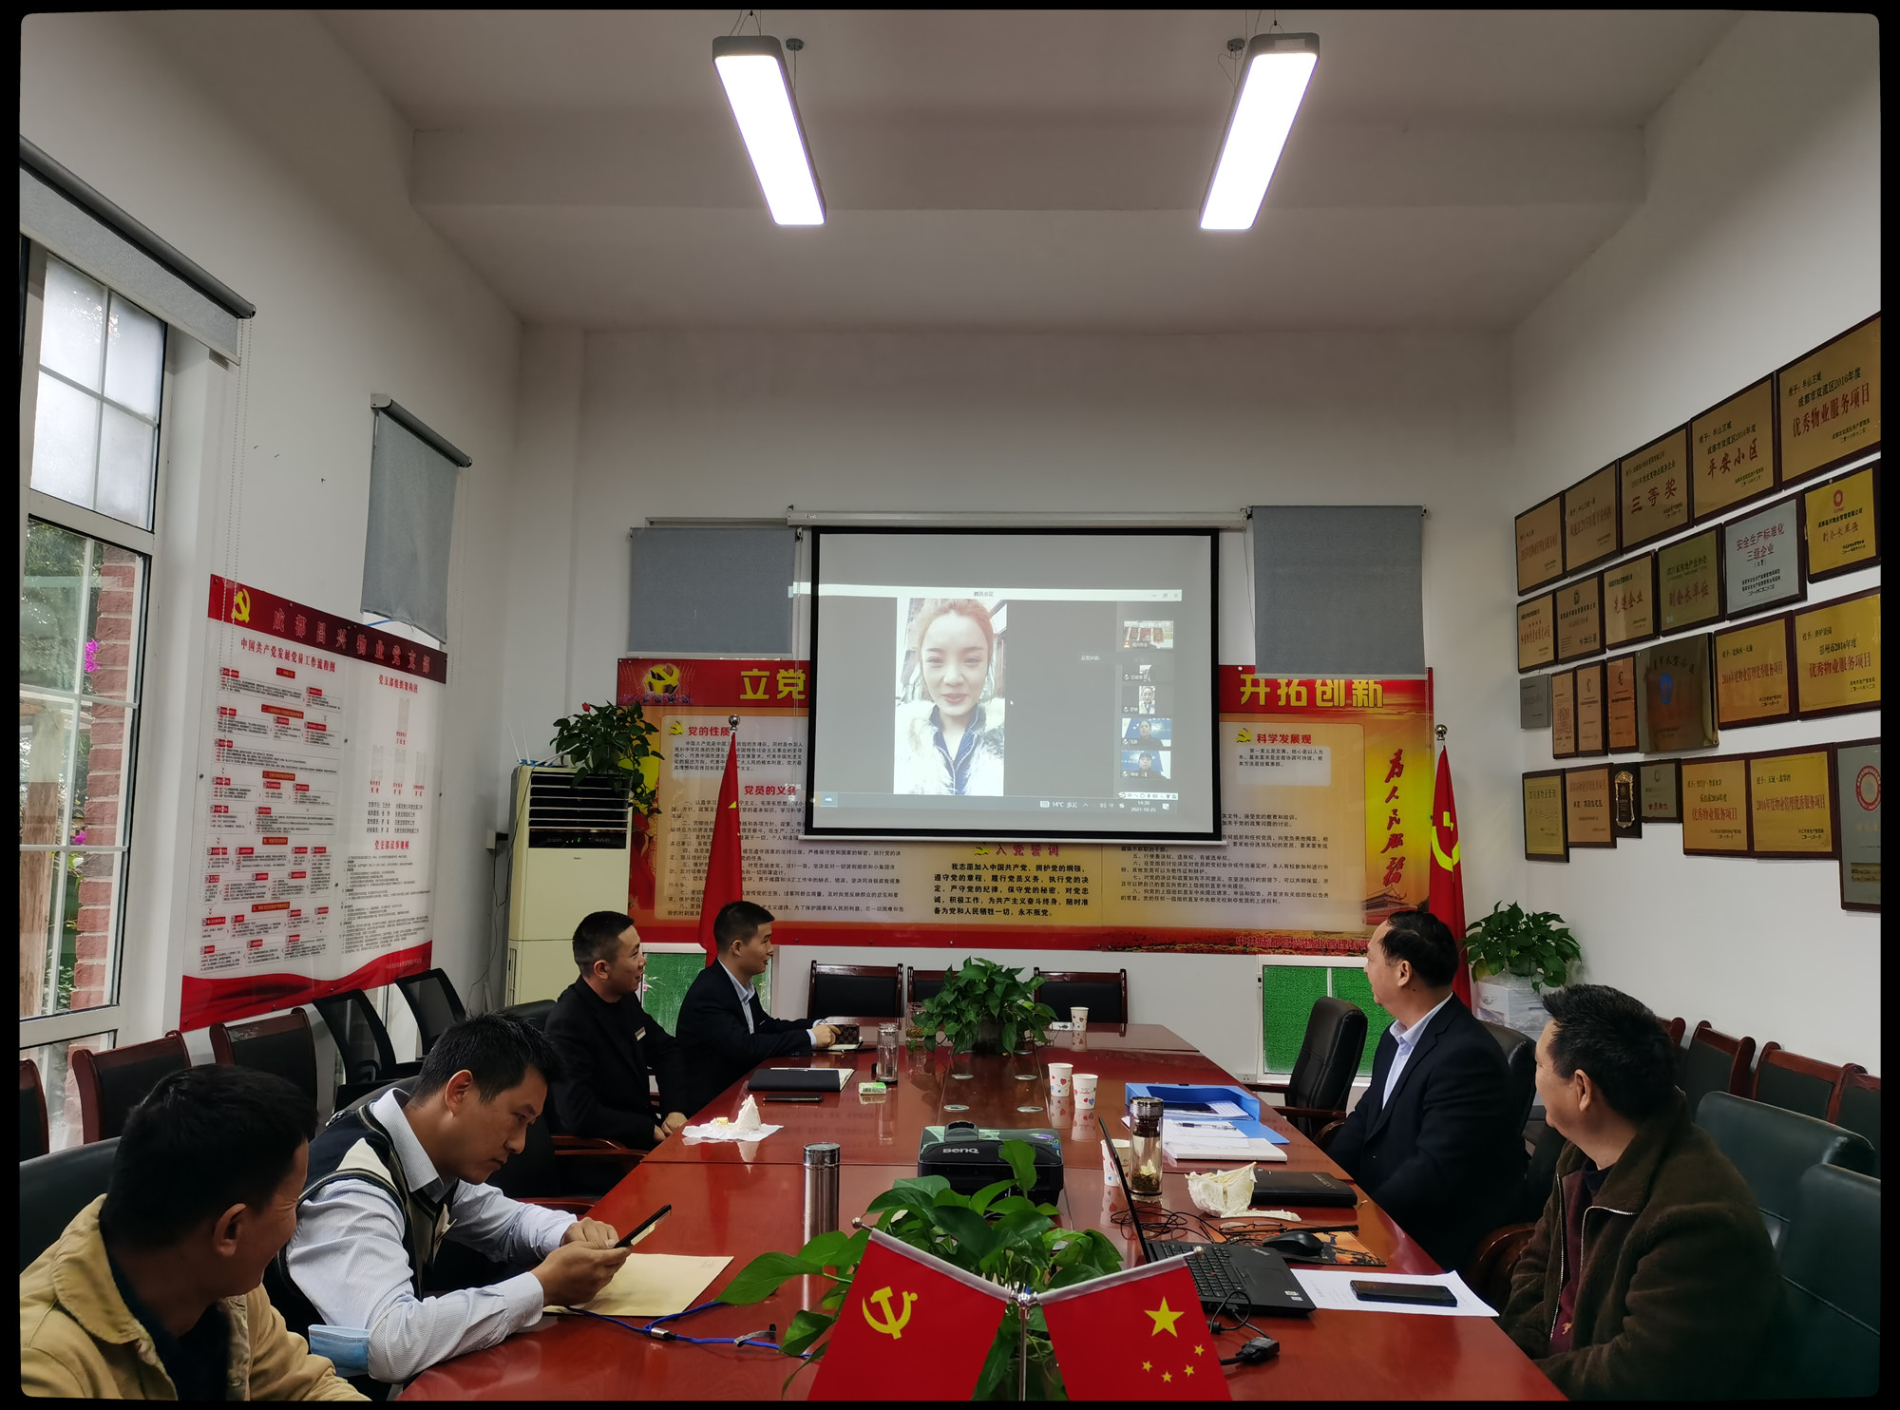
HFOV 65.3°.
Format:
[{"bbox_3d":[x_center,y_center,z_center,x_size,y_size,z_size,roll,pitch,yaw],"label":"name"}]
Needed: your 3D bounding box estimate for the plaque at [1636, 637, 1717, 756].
[{"bbox_3d":[2.773,-0.031,5.638,0.030,0.411,0.623,1,-5,2],"label":"plaque"}]

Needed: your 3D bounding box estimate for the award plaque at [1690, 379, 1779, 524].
[{"bbox_3d":[2.683,-0.860,5.065,0.020,0.395,0.558,1,-5,1],"label":"award plaque"}]

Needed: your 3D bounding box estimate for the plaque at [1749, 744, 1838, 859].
[{"bbox_3d":[2.890,0.341,5.089,0.025,0.366,0.500,1,-5,0],"label":"plaque"}]

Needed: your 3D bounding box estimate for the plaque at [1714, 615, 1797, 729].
[{"bbox_3d":[2.836,-0.107,5.226,0.022,0.362,0.490,1,-6,2],"label":"plaque"}]

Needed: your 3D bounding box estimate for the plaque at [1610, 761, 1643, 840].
[{"bbox_3d":[2.894,0.410,6.322,0.025,0.318,0.242,1,-5,0],"label":"plaque"}]

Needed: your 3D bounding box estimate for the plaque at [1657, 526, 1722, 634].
[{"bbox_3d":[2.903,-0.474,5.811,0.025,0.362,0.500,1,-5,0],"label":"plaque"}]

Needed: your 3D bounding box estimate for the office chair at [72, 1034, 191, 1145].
[{"bbox_3d":[-1.961,1.385,3.967,0.580,0.930,0.550,1,-6,2],"label":"office chair"}]

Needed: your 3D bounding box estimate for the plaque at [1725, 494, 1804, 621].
[{"bbox_3d":[2.759,-0.488,5.007,0.025,0.344,0.510,1,-5,2],"label":"plaque"}]

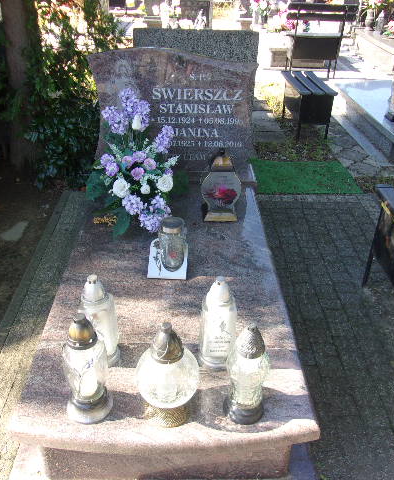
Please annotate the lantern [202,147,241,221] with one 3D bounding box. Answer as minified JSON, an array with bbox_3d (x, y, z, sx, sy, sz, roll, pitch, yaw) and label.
[{"bbox_3d":[0.116,-0.250,2.232,0.176,0.319,0.115,0,31,-2],"label":"lantern"}]

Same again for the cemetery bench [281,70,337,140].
[{"bbox_3d":[1.010,-1.259,4.684,0.324,0.430,0.913,0,31,-2],"label":"cemetery bench"}]

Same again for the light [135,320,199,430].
[{"bbox_3d":[-0.076,0.330,1.274,0.163,0.288,0.163,0,31,-2],"label":"light"}]

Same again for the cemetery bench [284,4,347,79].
[{"bbox_3d":[1.430,-2.398,5.987,0.800,0.840,0.430,3,31,4],"label":"cemetery bench"}]

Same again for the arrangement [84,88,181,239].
[{"bbox_3d":[-0.262,-0.335,2.164,0.400,0.520,0.320,0,31,0],"label":"arrangement"}]

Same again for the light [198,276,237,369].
[{"bbox_3d":[0.059,0.231,1.438,0.102,0.292,0.100,-2,31,-3],"label":"light"}]

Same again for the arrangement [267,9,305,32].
[{"bbox_3d":[1.326,-3.288,7.486,0.500,0.300,0.380,0,31,0],"label":"arrangement"}]

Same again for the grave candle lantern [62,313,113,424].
[{"bbox_3d":[-0.284,0.317,1.272,0.122,0.306,0.122,0,31,-2],"label":"grave candle lantern"}]

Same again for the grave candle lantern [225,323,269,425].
[{"bbox_3d":[0.130,0.335,1.283,0.110,0.280,0.110,0,31,-2],"label":"grave candle lantern"}]

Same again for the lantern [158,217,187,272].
[{"bbox_3d":[-0.093,0.017,1.886,0.103,0.199,0.103,0,31,0],"label":"lantern"}]

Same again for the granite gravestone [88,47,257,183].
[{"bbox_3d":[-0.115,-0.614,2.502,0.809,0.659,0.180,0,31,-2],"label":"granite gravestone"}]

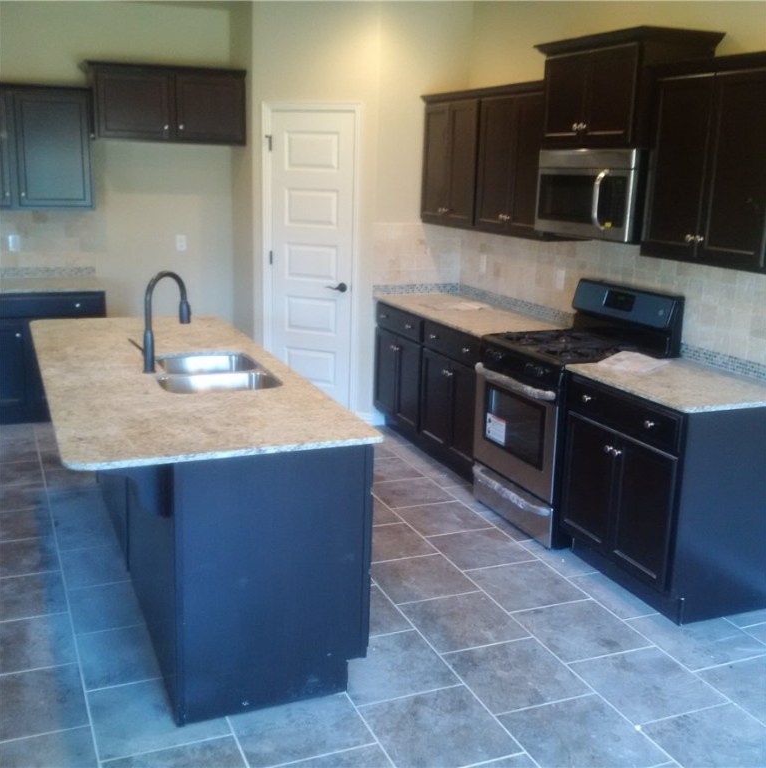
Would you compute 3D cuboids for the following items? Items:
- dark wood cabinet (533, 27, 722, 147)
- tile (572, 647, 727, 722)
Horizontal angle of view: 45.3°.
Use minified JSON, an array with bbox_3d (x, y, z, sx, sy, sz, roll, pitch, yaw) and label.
[{"bbox_3d":[1.108,-1.352,4.309,0.427,0.491,0.854,-4,15,-22],"label":"dark wood cabinet"},{"bbox_3d":[0.927,1.056,3.226,0.402,0.010,0.402,-4,15,-22],"label":"tile"}]

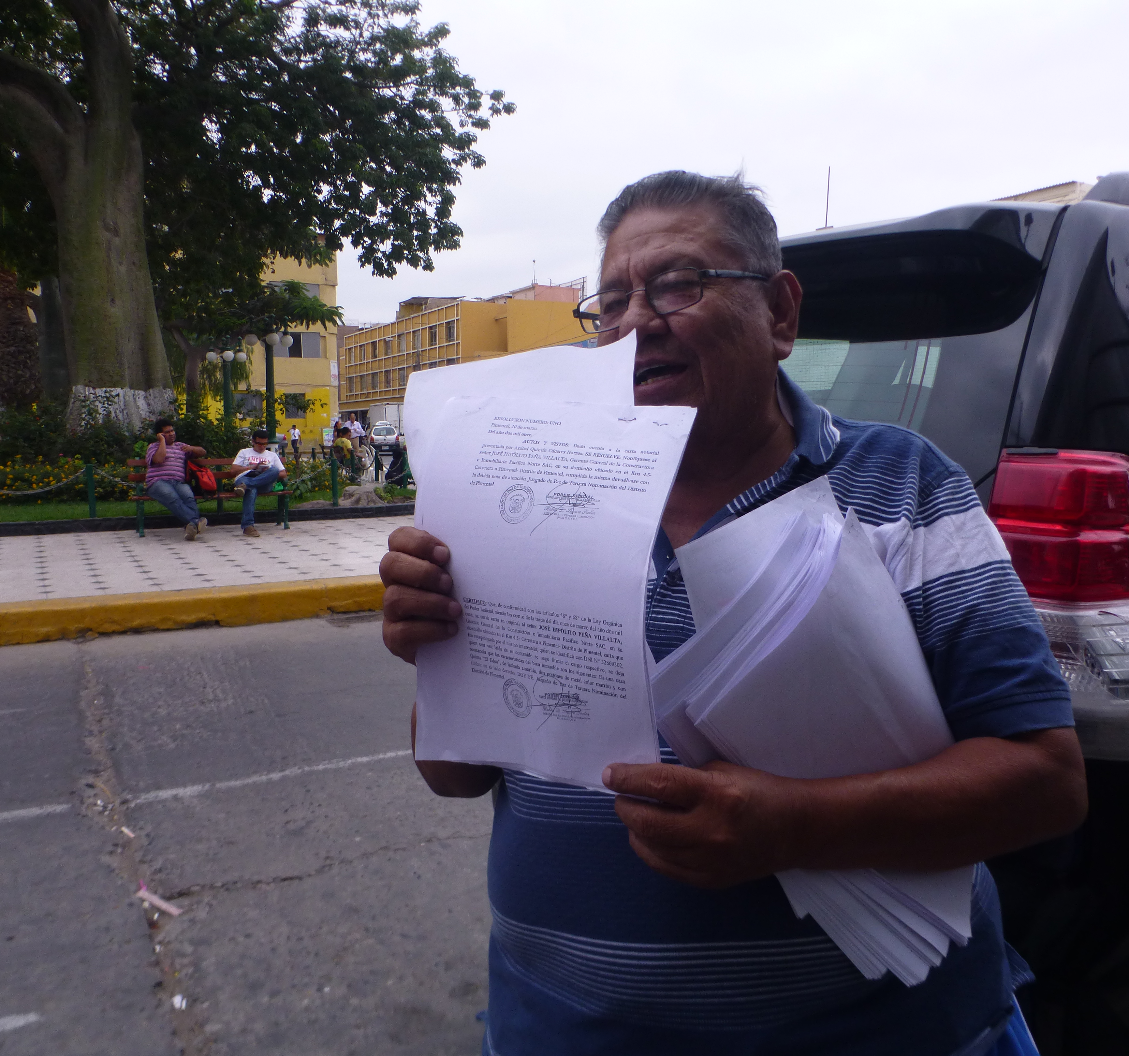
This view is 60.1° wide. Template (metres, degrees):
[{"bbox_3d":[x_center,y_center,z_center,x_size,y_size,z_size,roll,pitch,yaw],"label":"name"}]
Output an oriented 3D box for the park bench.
[{"bbox_3d":[-4.261,-0.395,11.787,1.790,0.870,0.620,-3,7,-27],"label":"park bench"}]

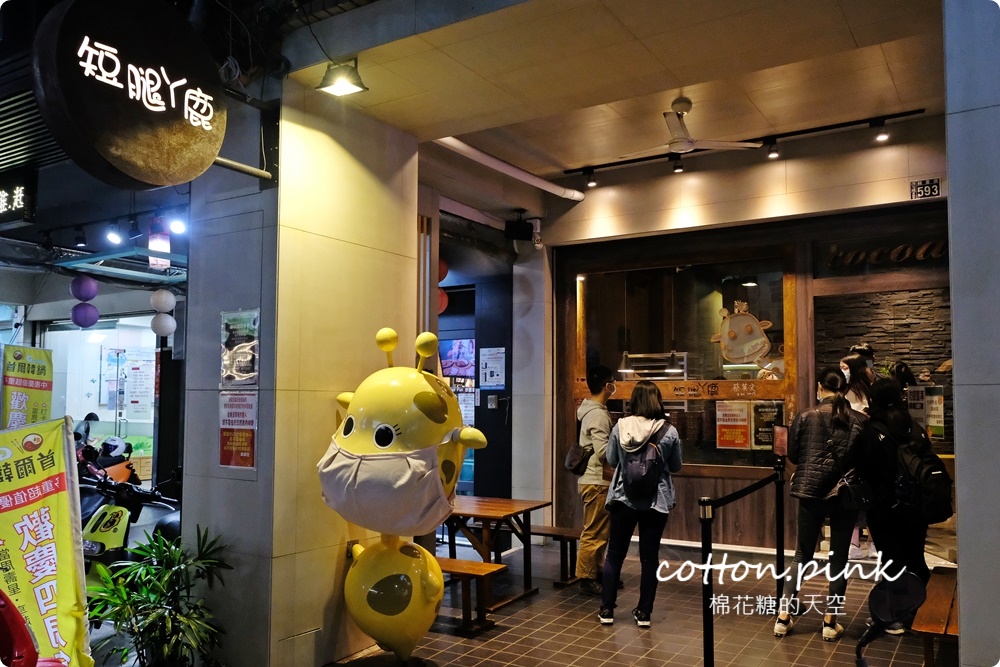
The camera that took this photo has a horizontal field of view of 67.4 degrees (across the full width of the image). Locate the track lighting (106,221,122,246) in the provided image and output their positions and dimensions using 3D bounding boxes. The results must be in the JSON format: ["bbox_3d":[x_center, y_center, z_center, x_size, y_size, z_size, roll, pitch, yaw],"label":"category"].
[{"bbox_3d":[-3.289,-0.853,6.400,0.115,0.180,0.125,-1,-4,14],"label":"track lighting"}]

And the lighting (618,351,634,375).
[{"bbox_3d":[1.343,0.308,7.964,0.180,0.230,0.180,-3,-5,31],"label":"lighting"}]

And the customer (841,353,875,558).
[{"bbox_3d":[2.978,1.005,6.180,0.450,1.630,0.360,-3,-5,40],"label":"customer"}]

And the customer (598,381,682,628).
[{"bbox_3d":[0.937,1.130,5.000,0.520,1.590,0.430,-1,-4,8],"label":"customer"}]

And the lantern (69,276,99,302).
[{"bbox_3d":[-4.490,-0.484,8.100,0.275,0.272,0.275,-3,-5,31],"label":"lantern"}]

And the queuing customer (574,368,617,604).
[{"bbox_3d":[0.767,1.111,5.809,0.390,1.730,0.500,0,-5,-3],"label":"queuing customer"}]

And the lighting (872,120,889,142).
[{"bbox_3d":[3.155,-1.679,6.219,0.115,0.175,0.120,-3,-5,31],"label":"lighting"}]

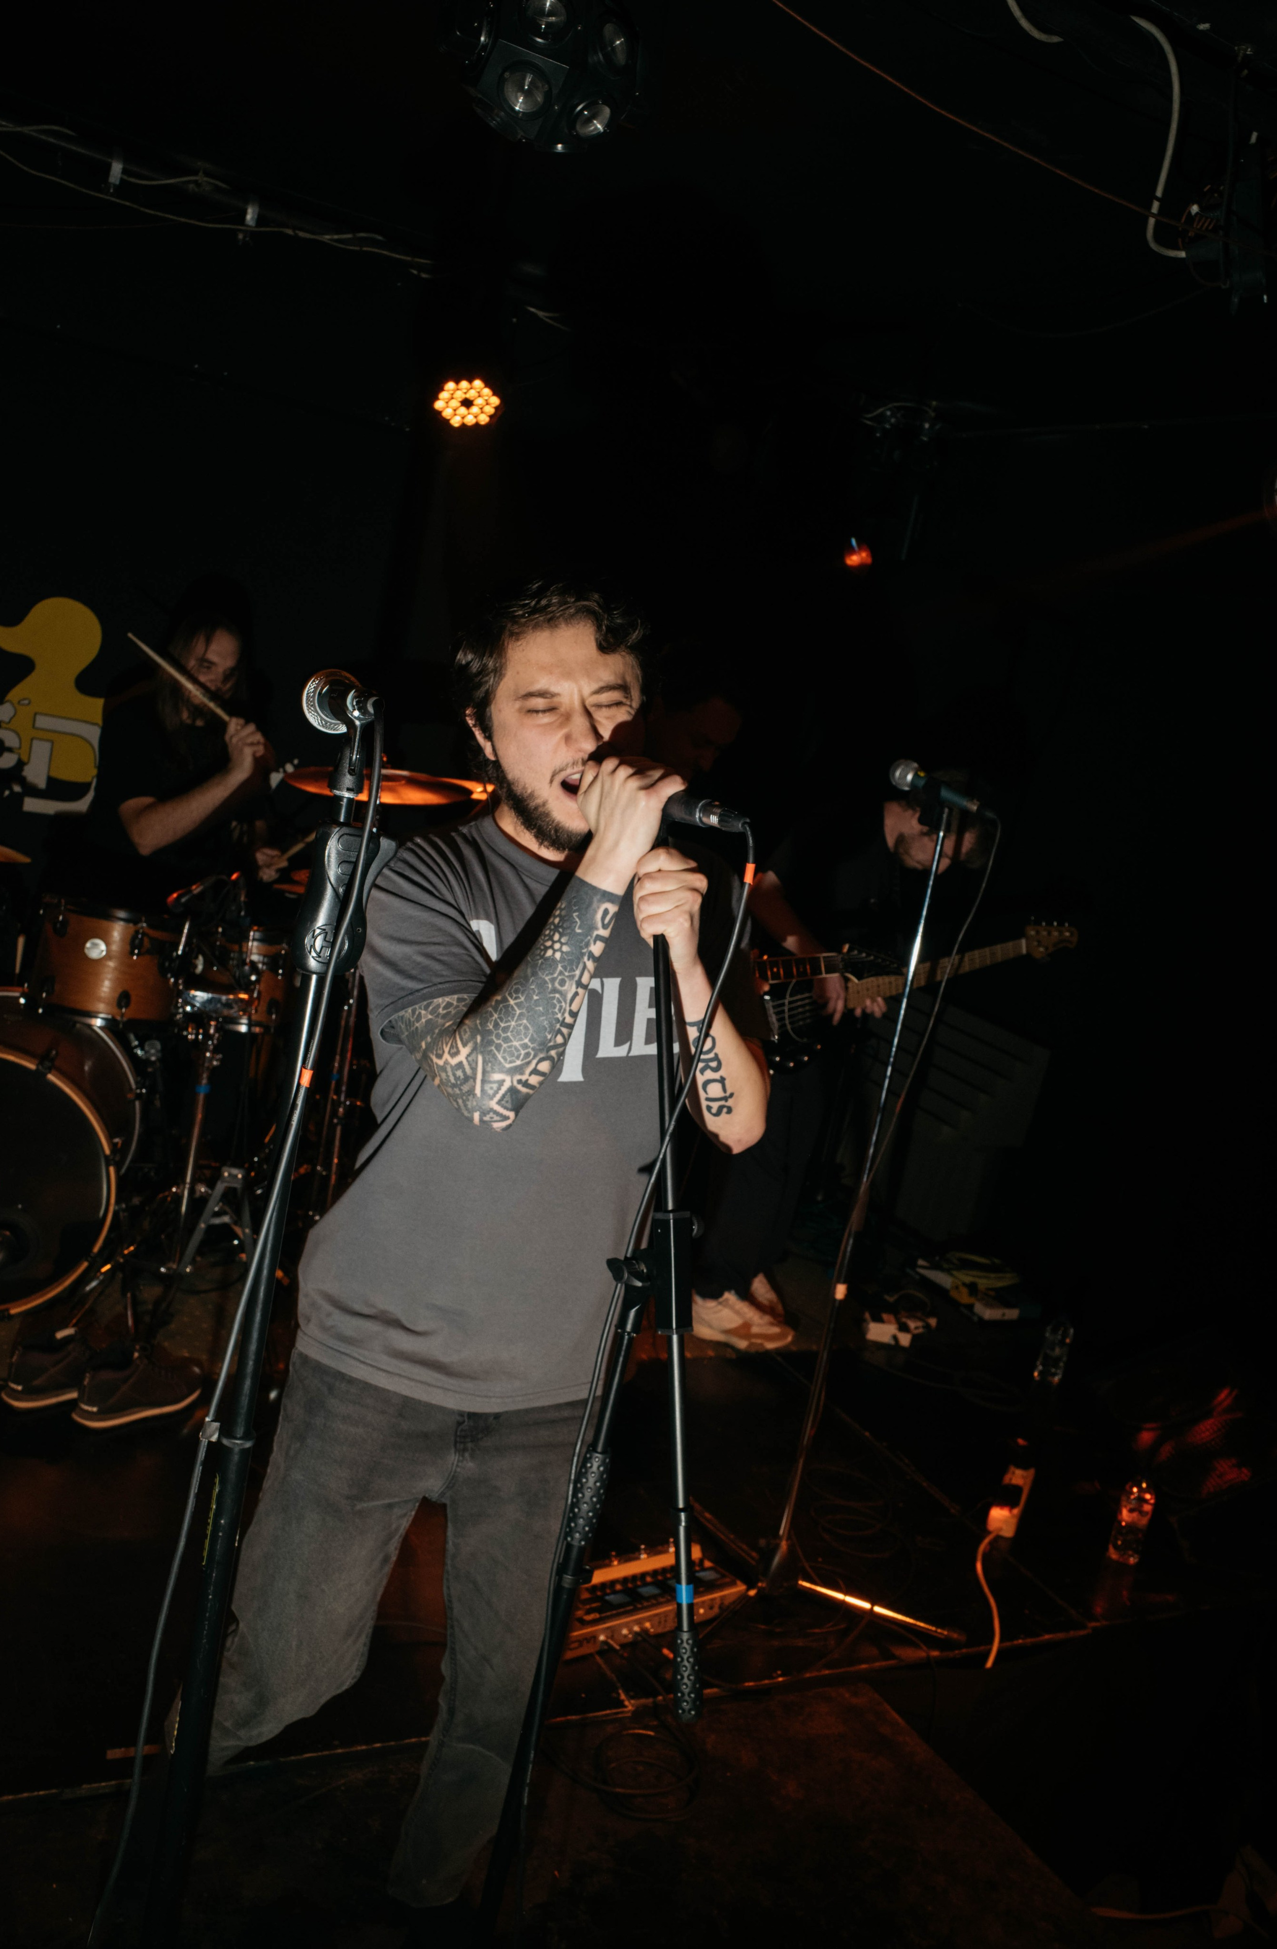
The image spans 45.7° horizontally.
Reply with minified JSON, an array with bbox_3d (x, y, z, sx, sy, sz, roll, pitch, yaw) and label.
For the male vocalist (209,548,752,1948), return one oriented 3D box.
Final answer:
[{"bbox_3d":[-0.229,0.450,1.683,0.560,1.700,0.620,8,10,-11],"label":"male vocalist"}]

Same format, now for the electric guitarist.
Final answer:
[{"bbox_3d":[0.461,0.262,3.801,0.620,1.500,0.560,16,11,30],"label":"electric guitarist"}]

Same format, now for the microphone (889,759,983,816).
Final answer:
[{"bbox_3d":[0.500,-0.313,2.550,0.163,0.052,0.052,25,0,0],"label":"microphone"}]

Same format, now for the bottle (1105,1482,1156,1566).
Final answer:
[{"bbox_3d":[1.046,1.146,3.193,0.066,0.190,0.066,10,9,0],"label":"bottle"}]

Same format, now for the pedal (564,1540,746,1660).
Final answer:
[{"bbox_3d":[-0.015,1.098,2.723,0.400,0.066,0.200,3,12,-37],"label":"pedal"}]

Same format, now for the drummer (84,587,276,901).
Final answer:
[{"bbox_3d":[-1.185,-0.193,3.806,0.660,1.420,0.780,7,10,-20],"label":"drummer"}]

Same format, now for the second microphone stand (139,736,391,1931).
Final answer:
[{"bbox_3d":[-0.336,0.568,1.209,0.420,1.560,0.420,10,9,0],"label":"second microphone stand"}]

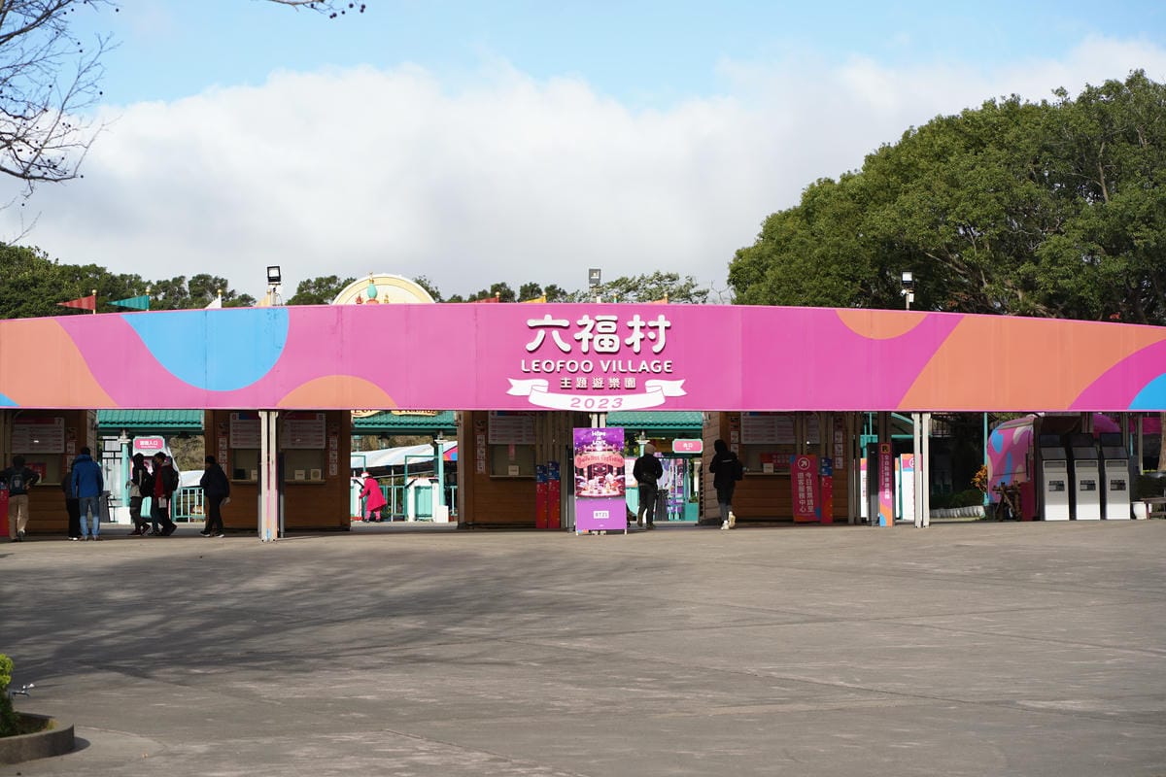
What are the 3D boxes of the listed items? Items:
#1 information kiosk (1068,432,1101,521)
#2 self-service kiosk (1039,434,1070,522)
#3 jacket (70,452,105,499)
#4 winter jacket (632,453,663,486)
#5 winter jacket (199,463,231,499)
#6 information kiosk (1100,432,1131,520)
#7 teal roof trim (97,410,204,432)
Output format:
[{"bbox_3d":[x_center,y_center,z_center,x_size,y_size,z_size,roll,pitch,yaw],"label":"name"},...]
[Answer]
[{"bbox_3d":[10.162,1.776,55.600,0.500,1.760,0.500,0,-1,-5],"label":"information kiosk"},{"bbox_3d":[9.521,1.792,55.500,0.500,1.760,0.500,0,-1,-5],"label":"self-service kiosk"},{"bbox_3d":[-9.472,1.670,52.700,0.630,0.850,0.360,0,-1,-6],"label":"jacket"},{"bbox_3d":[1.306,1.602,54.800,0.580,0.630,0.340,0,-1,5],"label":"winter jacket"},{"bbox_3d":[-7.155,1.794,53.600,0.380,0.710,0.520,-1,-2,41],"label":"winter jacket"},{"bbox_3d":[10.794,1.773,55.700,0.500,1.760,0.500,0,-1,-5],"label":"information kiosk"},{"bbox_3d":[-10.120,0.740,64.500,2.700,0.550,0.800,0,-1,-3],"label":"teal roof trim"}]

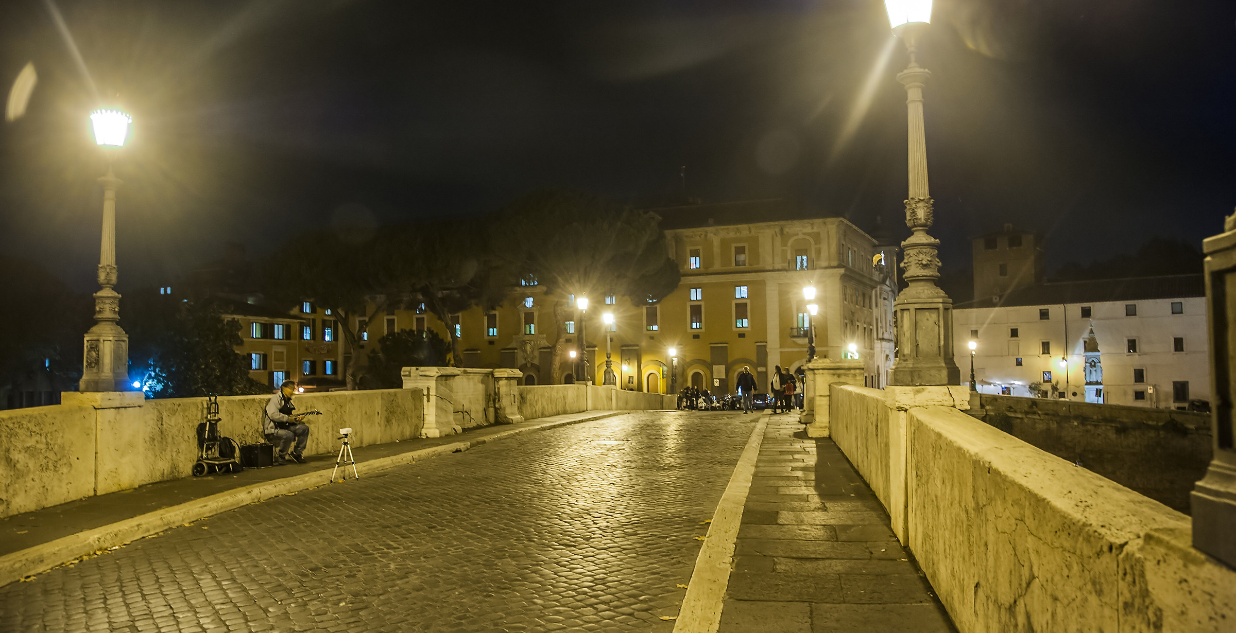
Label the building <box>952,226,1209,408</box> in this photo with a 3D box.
[{"bbox_3d":[59.184,-0.705,99.474,32.000,22.000,15.000,-4,-5,38],"label":"building"}]

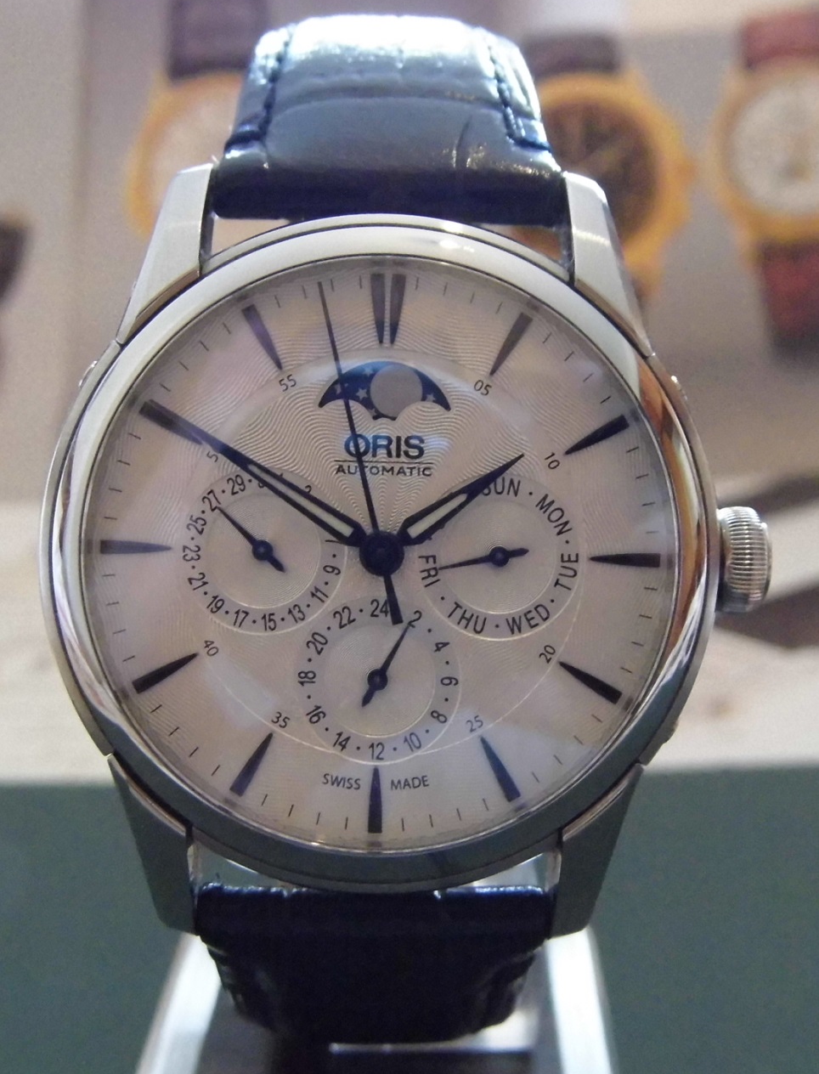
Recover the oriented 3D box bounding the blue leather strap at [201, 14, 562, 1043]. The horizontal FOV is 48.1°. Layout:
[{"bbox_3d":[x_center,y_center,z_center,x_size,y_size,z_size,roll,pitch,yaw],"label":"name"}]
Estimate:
[{"bbox_3d":[-0.002,0.000,0.080,0.021,0.077,0.049,2,0,0],"label":"blue leather strap"}]

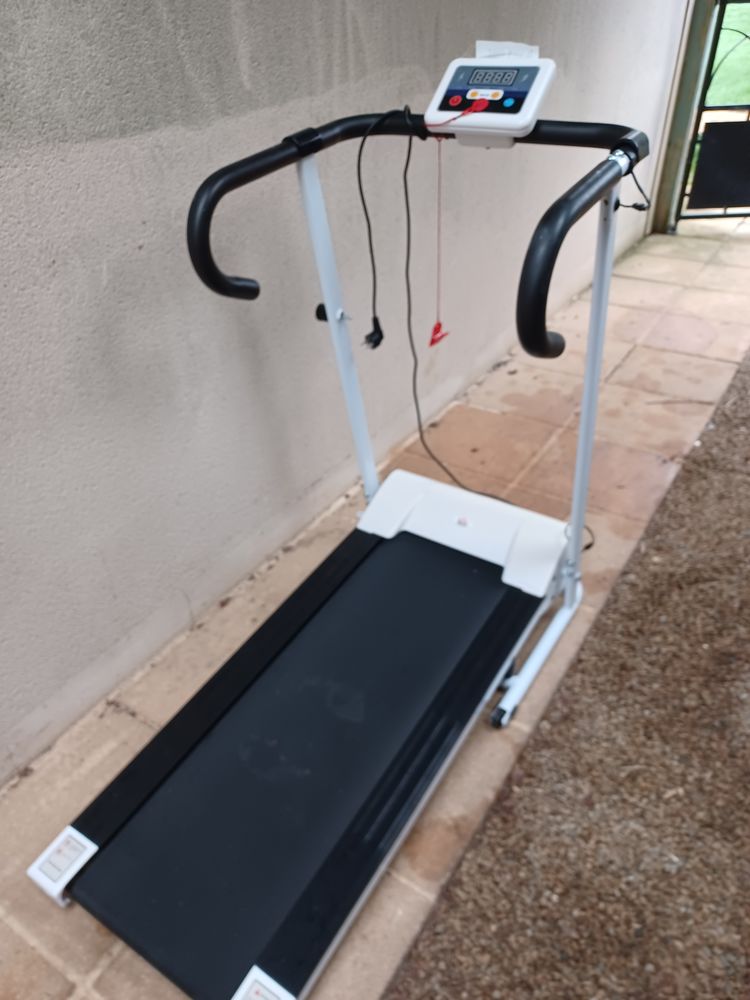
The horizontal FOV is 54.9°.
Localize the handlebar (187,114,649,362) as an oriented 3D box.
[{"bbox_3d":[0.079,-0.453,1.198,0.607,0.264,0.524,19,41,27],"label":"handlebar"}]

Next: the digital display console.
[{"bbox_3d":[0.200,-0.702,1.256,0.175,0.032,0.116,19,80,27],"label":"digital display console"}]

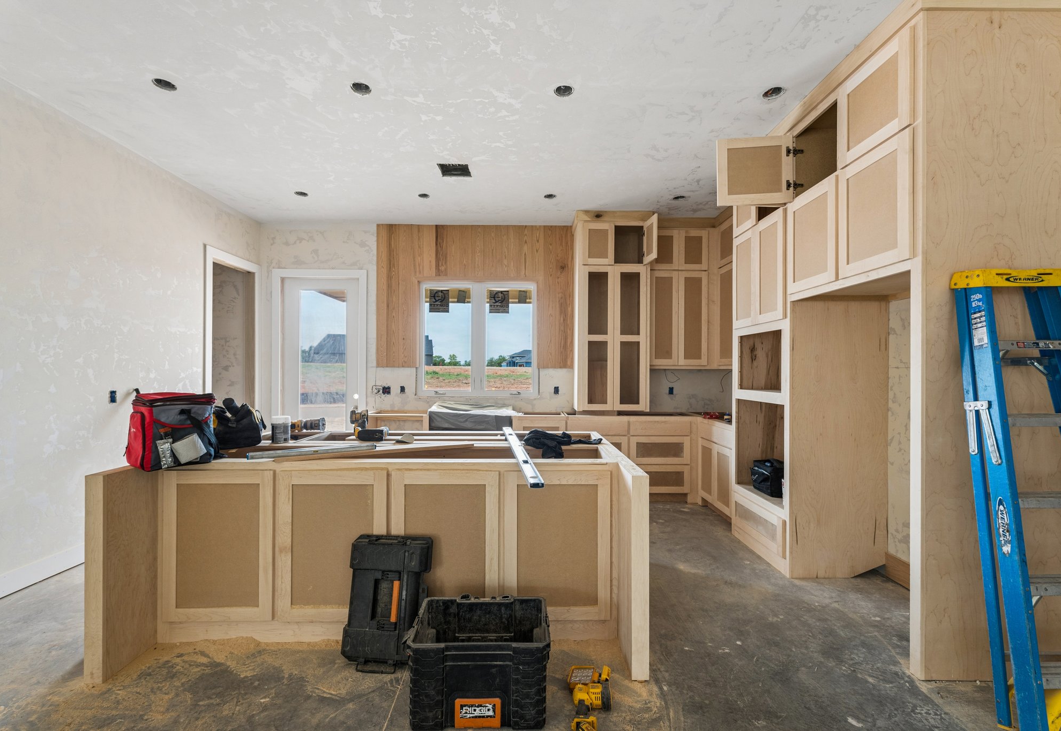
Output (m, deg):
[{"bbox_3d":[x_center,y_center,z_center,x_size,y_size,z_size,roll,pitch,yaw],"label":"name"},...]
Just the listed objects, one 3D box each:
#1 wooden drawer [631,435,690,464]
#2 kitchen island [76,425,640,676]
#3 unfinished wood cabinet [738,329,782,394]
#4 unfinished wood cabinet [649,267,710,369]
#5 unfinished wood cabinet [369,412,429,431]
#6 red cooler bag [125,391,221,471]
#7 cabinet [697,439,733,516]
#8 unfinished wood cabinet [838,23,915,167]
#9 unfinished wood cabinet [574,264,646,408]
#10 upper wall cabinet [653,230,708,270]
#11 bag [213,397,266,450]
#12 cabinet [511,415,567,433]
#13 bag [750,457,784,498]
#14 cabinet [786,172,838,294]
[{"bbox_3d":[1.313,0.860,4.854,0.610,0.285,0.480,0,0,0],"label":"wooden drawer"},{"bbox_3d":[-0.708,0.935,2.709,2.444,0.890,1.445,0,0,0],"label":"kitchen island"},{"bbox_3d":[2.005,-0.024,3.455,0.589,0.454,0.649,0,0,-1],"label":"unfinished wood cabinet"},{"bbox_3d":[1.639,-0.513,5.199,0.639,1.073,0.339,0,0,-1],"label":"unfinished wood cabinet"},{"bbox_3d":[-1.361,0.958,4.942,0.634,0.888,0.619,0,0,-1],"label":"unfinished wood cabinet"},{"bbox_3d":[-1.781,0.313,2.259,0.285,0.340,0.265,0,-1,33],"label":"red cooler bag"},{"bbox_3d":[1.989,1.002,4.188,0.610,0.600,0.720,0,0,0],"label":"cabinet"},{"bbox_3d":[2.022,-1.317,2.320,0.619,0.454,0.504,0,0,-1],"label":"unfinished wood cabinet"},{"bbox_3d":[0.879,-0.289,5.110,0.767,1.544,0.520,0,0,0],"label":"unfinished wood cabinet"},{"bbox_3d":[1.643,-1.271,5.203,0.639,0.444,0.339,0,0,-1],"label":"upper wall cabinet"},{"bbox_3d":[-1.824,0.349,2.833,0.270,0.276,0.320,0,-1,-22],"label":"bag"},{"bbox_3d":[0.079,0.964,4.957,0.579,0.888,0.619,0,0,-1],"label":"cabinet"},{"bbox_3d":[1.880,0.866,3.559,0.230,0.240,0.279,0,0,-1],"label":"bag"},{"bbox_3d":[2.009,-0.760,2.748,0.645,0.591,0.466,0,0,0],"label":"cabinet"}]

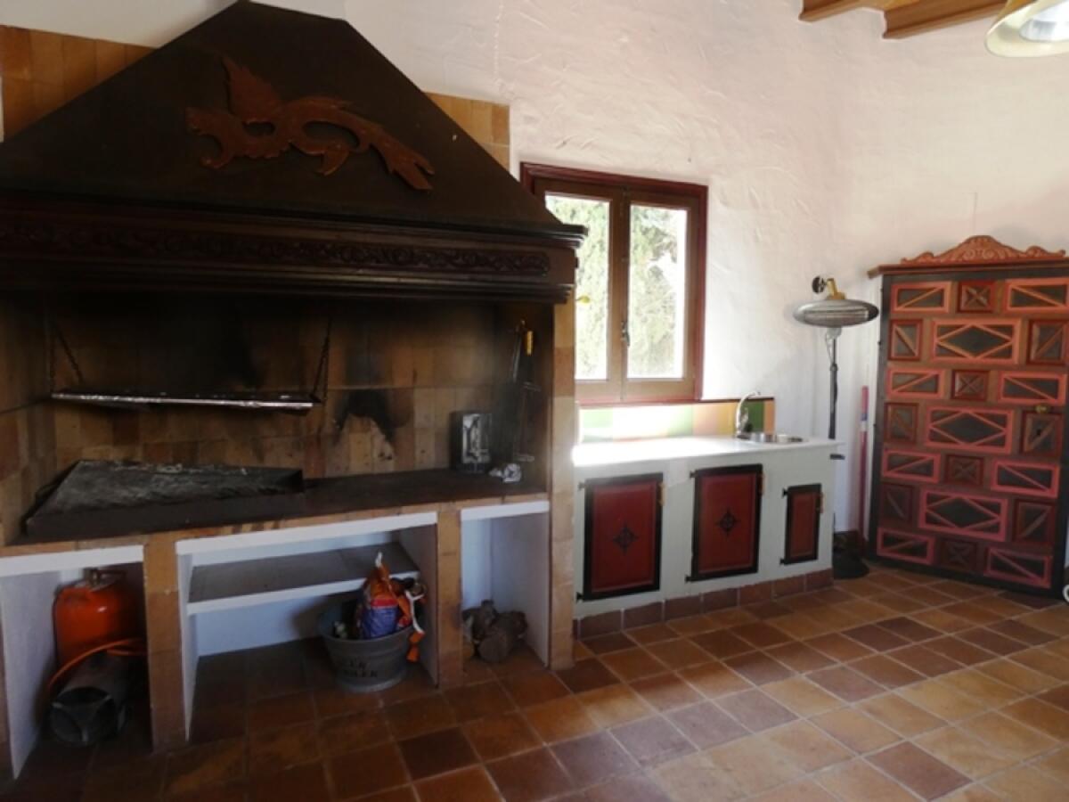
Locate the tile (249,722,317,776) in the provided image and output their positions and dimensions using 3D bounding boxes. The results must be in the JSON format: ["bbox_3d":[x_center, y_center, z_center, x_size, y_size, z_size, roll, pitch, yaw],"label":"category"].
[{"bbox_3d":[-0.938,1.296,2.320,0.237,0.015,0.237,-2,5,-23],"label":"tile"}]

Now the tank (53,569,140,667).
[{"bbox_3d":[-1.875,0.995,2.663,0.300,0.570,0.300,-2,5,-23],"label":"tank"}]

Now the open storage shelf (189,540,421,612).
[{"bbox_3d":[-1.086,0.823,2.947,0.970,0.042,0.487,-2,5,-23],"label":"open storage shelf"}]

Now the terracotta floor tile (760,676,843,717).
[{"bbox_3d":[1.151,1.274,2.661,0.240,0.020,0.240,-2,5,-23],"label":"terracotta floor tile"}]

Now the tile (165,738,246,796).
[{"bbox_3d":[-1.142,1.278,2.161,0.238,0.015,0.238,-2,5,-23],"label":"tile"}]

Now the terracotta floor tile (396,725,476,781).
[{"bbox_3d":[-0.354,1.270,2.226,0.238,0.015,0.238,-2,5,-23],"label":"terracotta floor tile"}]

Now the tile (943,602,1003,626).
[{"bbox_3d":[2.473,1.204,3.486,0.238,0.015,0.238,-2,5,-23],"label":"tile"}]

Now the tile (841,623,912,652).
[{"bbox_3d":[1.716,1.193,3.099,0.243,0.015,0.243,-2,5,-23],"label":"tile"}]

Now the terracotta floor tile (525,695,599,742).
[{"bbox_3d":[0.106,1.283,2.486,0.237,0.015,0.237,-2,5,-23],"label":"terracotta floor tile"}]

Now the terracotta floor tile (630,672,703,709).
[{"bbox_3d":[0.565,1.239,2.618,0.238,0.015,0.238,-2,5,-23],"label":"terracotta floor tile"}]

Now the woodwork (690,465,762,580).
[{"bbox_3d":[1.091,0.689,3.485,0.470,0.635,0.030,-2,5,-23],"label":"woodwork"}]

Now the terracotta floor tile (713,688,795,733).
[{"bbox_3d":[0.915,1.283,2.562,0.240,0.020,0.240,-2,5,-23],"label":"terracotta floor tile"}]

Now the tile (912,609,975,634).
[{"bbox_3d":[2.180,1.175,3.296,0.243,0.015,0.243,-2,5,-23],"label":"tile"}]

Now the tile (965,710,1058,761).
[{"bbox_3d":[1.787,1.256,2.325,0.243,0.015,0.243,-2,5,-23],"label":"tile"}]

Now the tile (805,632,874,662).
[{"bbox_3d":[1.527,1.238,3.103,0.240,0.020,0.240,-2,5,-23],"label":"tile"}]

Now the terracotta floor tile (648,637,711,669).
[{"bbox_3d":[0.695,1.209,2.949,0.243,0.015,0.243,-2,5,-23],"label":"terracotta floor tile"}]

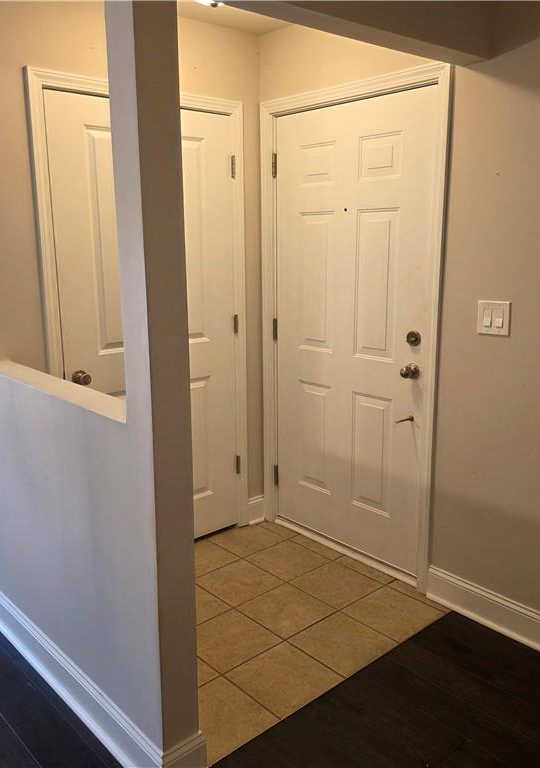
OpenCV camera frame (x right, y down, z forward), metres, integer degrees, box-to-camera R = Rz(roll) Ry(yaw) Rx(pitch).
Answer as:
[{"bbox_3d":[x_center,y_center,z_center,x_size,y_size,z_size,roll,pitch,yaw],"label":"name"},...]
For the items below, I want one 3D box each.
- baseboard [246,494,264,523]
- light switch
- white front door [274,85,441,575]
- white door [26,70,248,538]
[{"bbox_3d":[-0.071,0.696,3.666,0.125,0.153,0.022,-11,16,-41],"label":"baseboard"},{"bbox_3d":[0.828,-0.242,2.526,0.014,0.122,0.126,-11,16,-41],"label":"light switch"},{"bbox_3d":[0.355,-0.213,3.112,0.050,2.030,0.910,-11,16,-41],"label":"white front door"},{"bbox_3d":[-0.512,-0.204,3.106,1.015,2.153,0.080,-11,16,-41],"label":"white door"}]

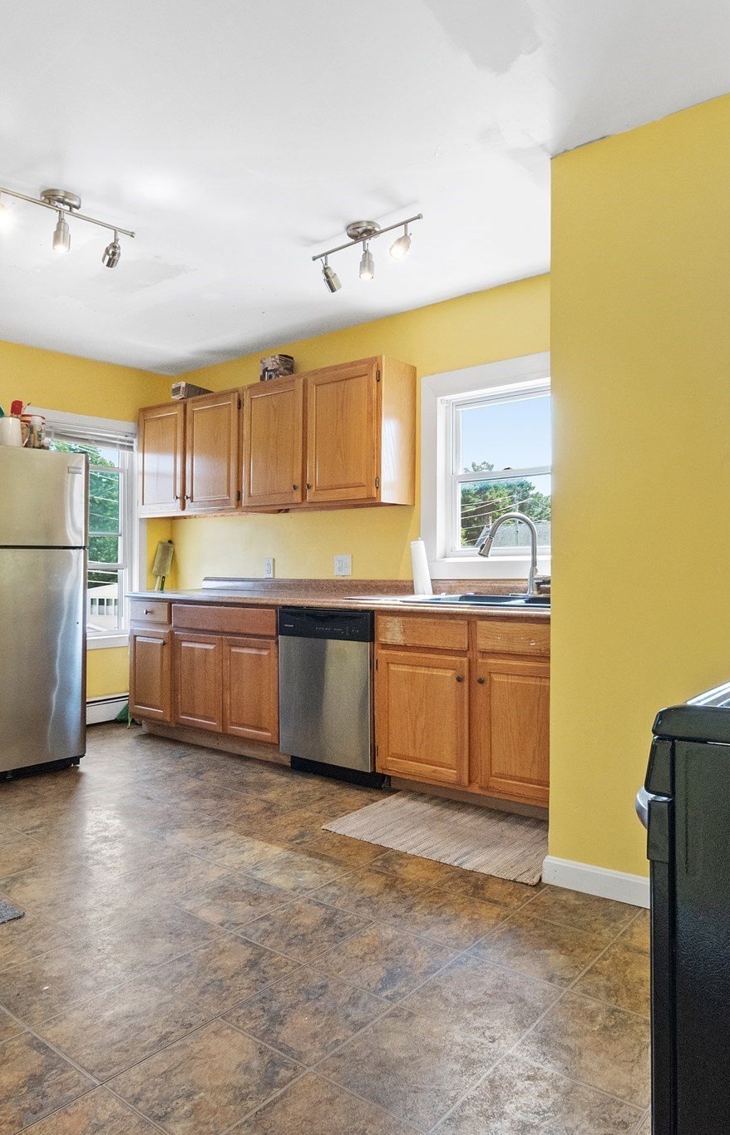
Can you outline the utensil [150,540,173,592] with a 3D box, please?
[{"bbox_3d":[-1.473,-0.010,5.150,0.130,0.370,0.060,12,-3,-31],"label":"utensil"}]

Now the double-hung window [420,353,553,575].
[{"bbox_3d":[0.721,-0.499,3.694,0.970,1.100,0.100,0,0,36],"label":"double-hung window"}]

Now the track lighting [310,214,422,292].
[{"bbox_3d":[-0.005,-1.310,2.931,0.589,0.245,0.140,0,0,41],"label":"track lighting"}]

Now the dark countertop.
[{"bbox_3d":[-0.141,0.151,3.895,2.900,0.150,0.645,0,0,36],"label":"dark countertop"}]

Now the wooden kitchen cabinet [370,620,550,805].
[{"bbox_3d":[0.646,0.604,3.292,1.070,0.780,0.591,0,0,38],"label":"wooden kitchen cabinet"}]

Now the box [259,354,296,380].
[{"bbox_3d":[-0.535,-1.189,4.346,0.156,0.149,0.137,0,0,37],"label":"box"}]

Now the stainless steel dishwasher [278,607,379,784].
[{"bbox_3d":[-0.044,0.652,3.817,0.615,0.865,0.600,0,0,38],"label":"stainless steel dishwasher"}]

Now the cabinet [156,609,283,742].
[{"bbox_3d":[-0.670,0.600,4.305,0.937,0.780,0.591,0,0,38],"label":"cabinet"}]

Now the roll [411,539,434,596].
[{"bbox_3d":[0.305,0.000,3.790,0.105,0.300,0.105,0,0,0],"label":"roll"}]

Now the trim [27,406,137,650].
[{"bbox_3d":[-1.909,-0.235,4.867,0.120,1.600,0.875,0,0,44],"label":"trim"}]

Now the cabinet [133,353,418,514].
[{"bbox_3d":[-0.641,-0.726,4.454,2.040,0.763,0.330,0,0,36],"label":"cabinet"}]

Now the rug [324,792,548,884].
[{"bbox_3d":[0.367,1.087,2.892,0.910,0.012,0.580,0,0,36],"label":"rug"}]

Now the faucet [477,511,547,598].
[{"bbox_3d":[0.706,-0.067,3.406,0.280,0.395,0.100,0,0,-14],"label":"faucet"}]

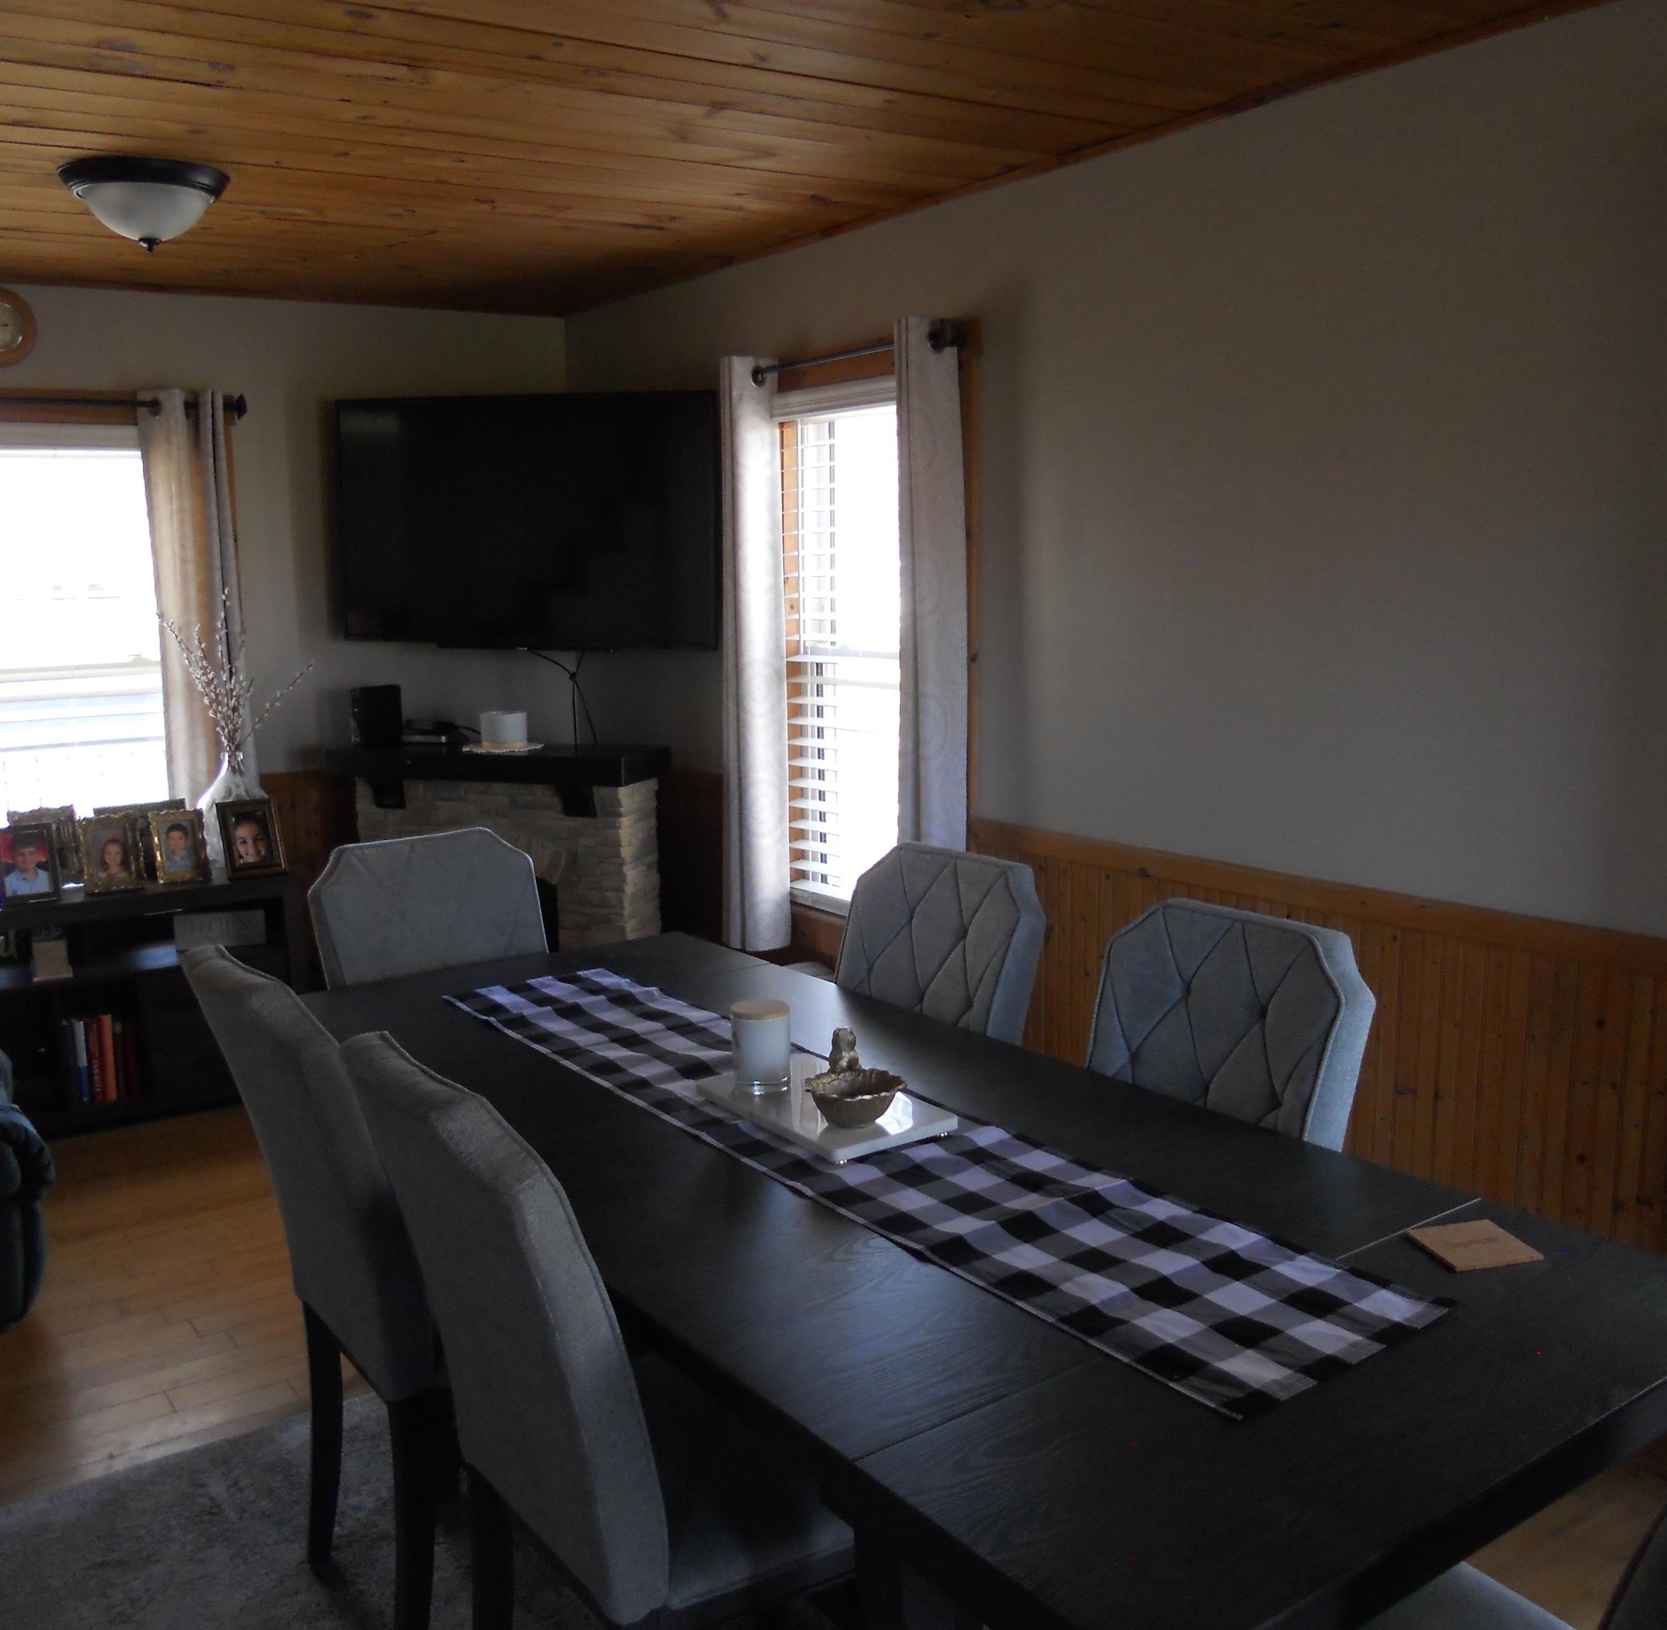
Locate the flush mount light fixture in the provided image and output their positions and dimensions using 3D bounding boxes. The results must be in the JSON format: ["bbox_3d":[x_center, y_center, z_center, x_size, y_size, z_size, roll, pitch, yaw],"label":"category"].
[{"bbox_3d":[-1.442,-1.271,3.558,0.345,0.165,0.345,-6,10,-33],"label":"flush mount light fixture"}]

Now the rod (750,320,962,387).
[{"bbox_3d":[0.019,-1.125,4.188,0.090,0.070,0.949,-7,10,-34],"label":"rod"}]

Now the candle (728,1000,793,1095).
[{"bbox_3d":[-0.101,0.323,2.361,0.082,0.115,0.082,-1,8,0],"label":"candle"}]

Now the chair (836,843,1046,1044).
[{"bbox_3d":[-0.014,0.579,2.949,0.620,0.975,0.465,-7,10,-34],"label":"chair"}]

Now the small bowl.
[{"bbox_3d":[0.026,0.355,2.121,0.123,0.057,0.123,-1,8,0],"label":"small bowl"}]

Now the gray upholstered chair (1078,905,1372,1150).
[{"bbox_3d":[0.373,0.654,2.382,0.620,0.975,0.465,-7,10,-34],"label":"gray upholstered chair"}]

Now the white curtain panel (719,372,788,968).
[{"bbox_3d":[-0.213,-0.420,4.632,0.105,1.620,0.175,-6,10,-34],"label":"white curtain panel"}]

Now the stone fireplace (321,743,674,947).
[{"bbox_3d":[-1.007,0.284,5.158,0.974,0.987,0.295,2,9,19],"label":"stone fireplace"}]

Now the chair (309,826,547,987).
[{"bbox_3d":[-0.649,0.556,3.240,0.475,0.975,0.605,-6,10,-34],"label":"chair"}]

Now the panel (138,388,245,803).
[{"bbox_3d":[-1.903,-0.467,5.113,0.259,1.580,0.110,-6,10,-33],"label":"panel"}]

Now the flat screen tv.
[{"bbox_3d":[-0.897,-0.856,4.953,1.230,0.710,0.060,2,8,18],"label":"flat screen tv"}]

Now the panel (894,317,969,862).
[{"bbox_3d":[0.235,-0.337,3.993,0.100,1.620,0.140,-6,10,-34],"label":"panel"}]

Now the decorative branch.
[{"bbox_3d":[-1.726,-0.412,4.905,0.431,0.503,0.300,-7,10,-34],"label":"decorative branch"}]

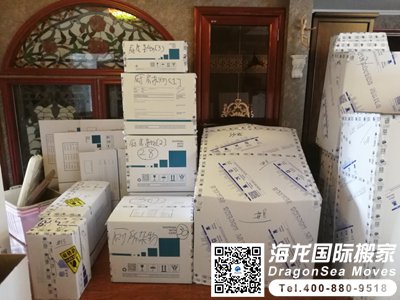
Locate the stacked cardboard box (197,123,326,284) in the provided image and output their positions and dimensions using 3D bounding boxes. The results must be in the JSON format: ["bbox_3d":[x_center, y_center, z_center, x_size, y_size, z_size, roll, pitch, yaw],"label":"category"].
[{"bbox_3d":[0.422,0.385,2.554,0.870,1.090,0.840,1,11,3],"label":"stacked cardboard box"}]

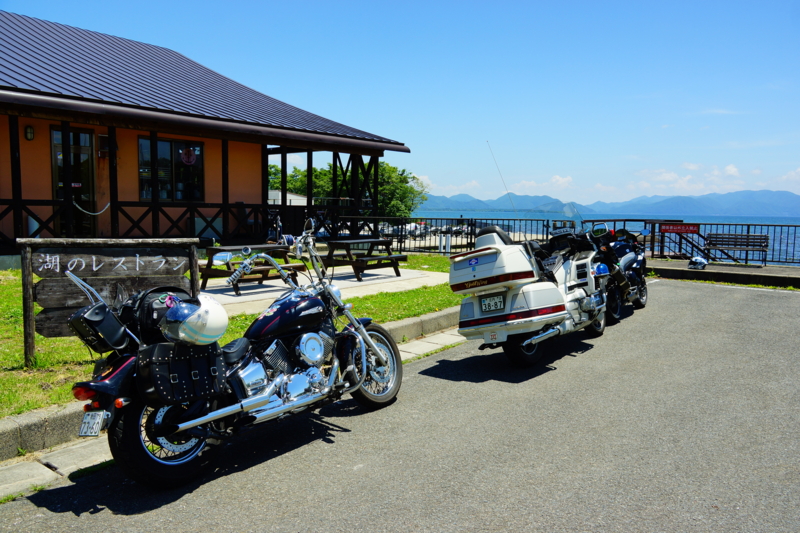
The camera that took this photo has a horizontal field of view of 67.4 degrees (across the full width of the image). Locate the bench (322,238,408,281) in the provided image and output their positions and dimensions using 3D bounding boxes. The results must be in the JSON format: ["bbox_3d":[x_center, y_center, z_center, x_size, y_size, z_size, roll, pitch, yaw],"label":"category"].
[{"bbox_3d":[-0.786,-0.141,11.709,1.390,0.700,1.450,5,7,36],"label":"bench"}]

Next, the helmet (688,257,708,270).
[{"bbox_3d":[6.565,-0.067,13.196,0.360,0.280,0.270,1,5,2],"label":"helmet"}]

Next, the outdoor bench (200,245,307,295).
[{"bbox_3d":[-2.392,0.023,9.682,1.390,0.700,1.450,5,7,36],"label":"outdoor bench"}]

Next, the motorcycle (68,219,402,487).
[{"bbox_3d":[-0.825,0.407,3.802,0.960,1.370,2.420,5,7,38],"label":"motorcycle"}]

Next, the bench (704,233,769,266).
[{"bbox_3d":[8.425,-0.428,15.010,1.360,0.780,0.580,4,6,33],"label":"bench"}]

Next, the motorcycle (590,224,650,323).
[{"bbox_3d":[3.149,0.131,8.365,0.780,1.160,2.130,5,7,36],"label":"motorcycle"}]

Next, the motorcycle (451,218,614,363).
[{"bbox_3d":[1.563,0.175,6.130,0.950,1.420,2.660,5,7,38],"label":"motorcycle"}]

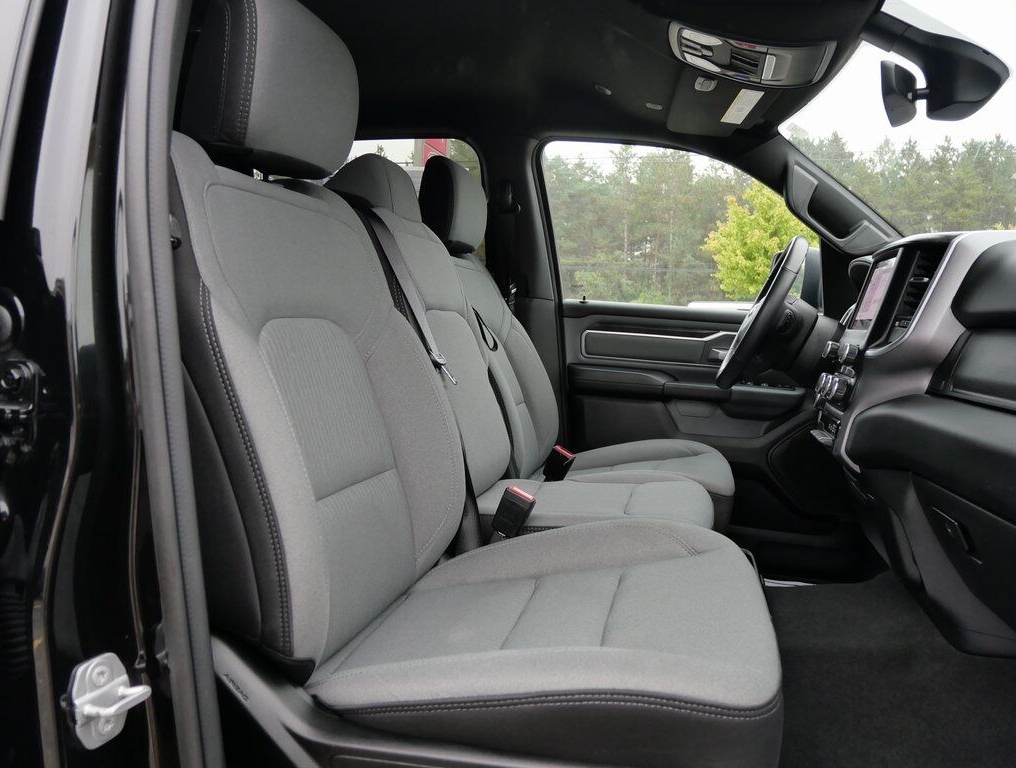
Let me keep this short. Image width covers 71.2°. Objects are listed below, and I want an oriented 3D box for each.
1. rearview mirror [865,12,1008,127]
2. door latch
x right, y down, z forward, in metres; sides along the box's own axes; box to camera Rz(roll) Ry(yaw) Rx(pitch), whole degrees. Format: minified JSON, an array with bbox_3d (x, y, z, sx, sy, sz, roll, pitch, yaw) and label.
[{"bbox_3d":[0.686,-0.513,1.153,0.190,0.160,0.250,3,5,26],"label":"rearview mirror"},{"bbox_3d":[-0.315,0.249,0.558,0.034,0.067,0.050,2,5,14],"label":"door latch"}]

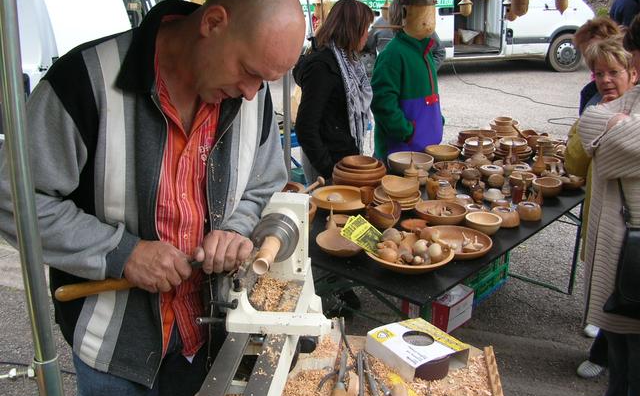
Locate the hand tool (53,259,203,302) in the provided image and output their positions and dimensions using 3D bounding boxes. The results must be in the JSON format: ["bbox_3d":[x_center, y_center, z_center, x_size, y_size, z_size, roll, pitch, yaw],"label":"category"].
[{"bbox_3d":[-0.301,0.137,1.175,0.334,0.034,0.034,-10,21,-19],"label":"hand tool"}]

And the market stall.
[{"bbox_3d":[0.685,0.256,3.400,1.030,0.870,2.270,16,24,38],"label":"market stall"}]

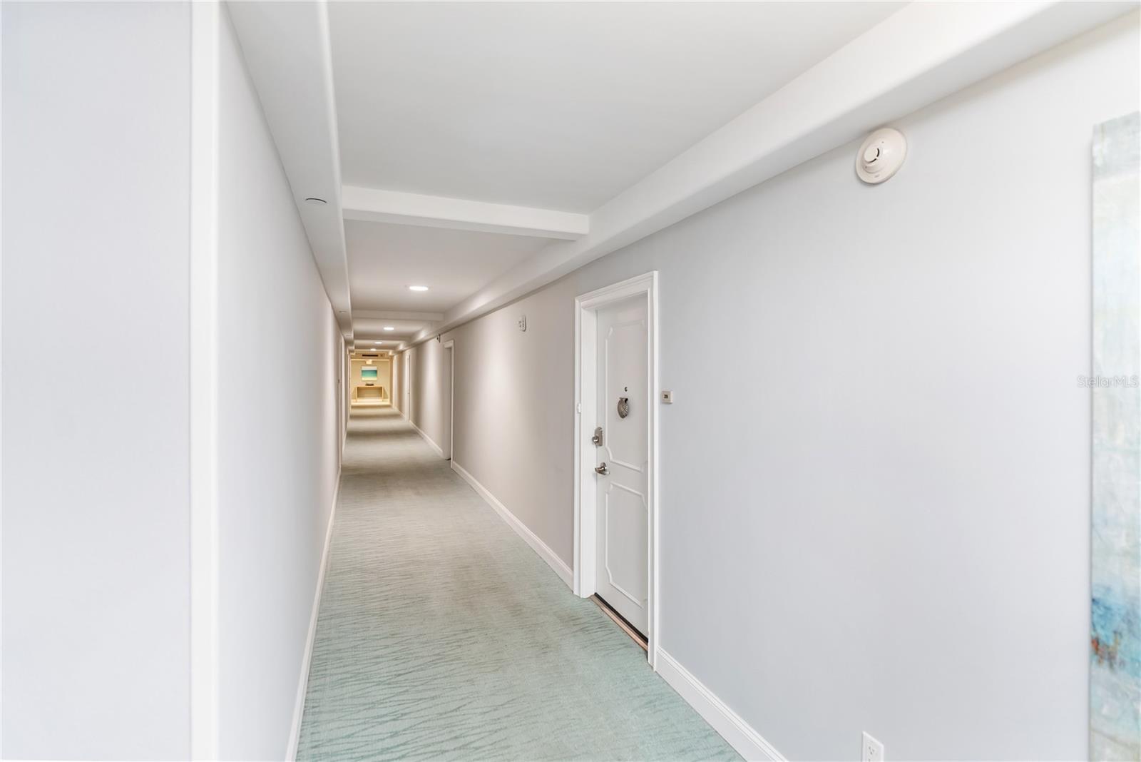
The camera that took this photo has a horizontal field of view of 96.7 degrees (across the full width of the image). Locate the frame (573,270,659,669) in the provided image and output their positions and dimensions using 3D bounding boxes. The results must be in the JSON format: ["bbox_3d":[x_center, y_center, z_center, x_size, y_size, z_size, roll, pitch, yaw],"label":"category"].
[{"bbox_3d":[0.291,0.478,3.248,0.140,2.152,1.063,0,1,-23],"label":"frame"}]

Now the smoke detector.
[{"bbox_3d":[0.931,-0.685,1.538,0.050,0.155,0.155,0,1,-23],"label":"smoke detector"}]

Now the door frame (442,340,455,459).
[{"bbox_3d":[-2.145,0.407,9.020,0.140,2.152,1.063,0,1,-23],"label":"door frame"}]

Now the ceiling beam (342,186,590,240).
[{"bbox_3d":[-0.573,-0.967,2.991,1.404,0.113,0.201,0,1,-23],"label":"ceiling beam"}]

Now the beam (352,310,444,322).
[{"bbox_3d":[-2.745,-1.033,8.139,1.374,0.118,0.201,0,1,-23],"label":"beam"}]

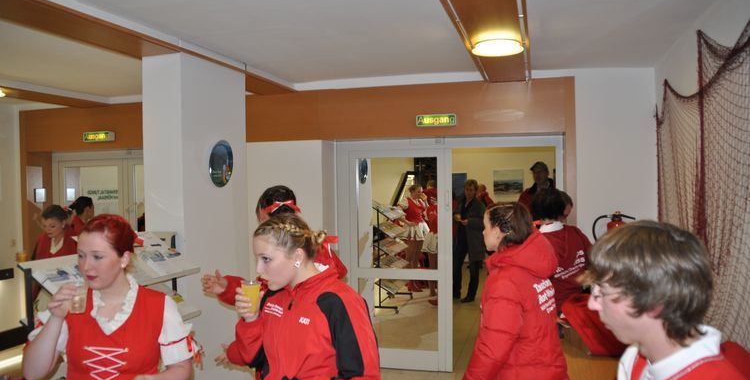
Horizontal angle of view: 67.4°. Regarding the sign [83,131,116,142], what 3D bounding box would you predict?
[{"bbox_3d":[-2.860,-0.548,5.845,0.325,0.098,0.080,0,2,16],"label":"sign"}]

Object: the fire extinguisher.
[{"bbox_3d":[1.808,0.425,4.242,0.310,0.530,0.200,0,2,16],"label":"fire extinguisher"}]

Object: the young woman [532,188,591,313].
[{"bbox_3d":[1.185,0.835,3.550,0.520,1.660,0.380,-1,1,0],"label":"young woman"}]

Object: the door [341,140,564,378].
[{"bbox_3d":[0.630,0.584,5.043,2.050,2.100,0.110,0,2,16],"label":"door"}]

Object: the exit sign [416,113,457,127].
[{"bbox_3d":[0.513,-0.574,4.663,0.330,0.100,0.070,0,2,16],"label":"exit sign"}]

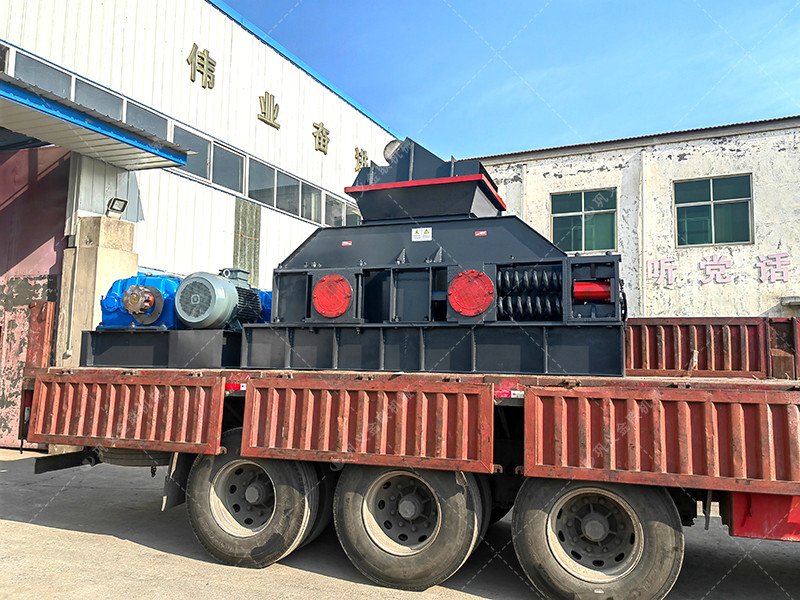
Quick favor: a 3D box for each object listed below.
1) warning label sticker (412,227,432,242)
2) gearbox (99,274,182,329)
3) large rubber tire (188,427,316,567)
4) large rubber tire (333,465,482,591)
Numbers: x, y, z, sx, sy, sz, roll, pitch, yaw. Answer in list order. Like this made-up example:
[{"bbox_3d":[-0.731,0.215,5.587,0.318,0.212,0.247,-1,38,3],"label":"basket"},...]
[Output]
[{"bbox_3d":[0.193,-0.562,5.379,0.182,0.112,0.005,-1,-6,20],"label":"warning label sticker"},{"bbox_3d":[-2.657,0.020,6.418,0.970,0.590,0.500,-1,-6,20],"label":"gearbox"},{"bbox_3d":[-1.190,1.552,4.972,1.060,1.060,0.280,-1,-6,20],"label":"large rubber tire"},{"bbox_3d":[0.047,1.529,4.532,1.060,1.060,0.280,-1,-6,20],"label":"large rubber tire"}]

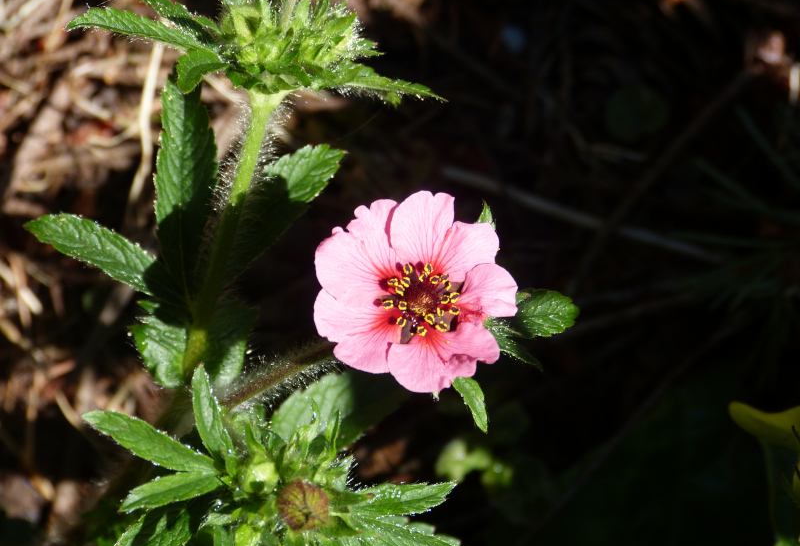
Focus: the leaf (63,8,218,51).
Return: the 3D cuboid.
[{"bbox_3d":[-0.039,-0.036,0.499,0.022,0.004,0.006,10,36,-5],"label":"leaf"}]

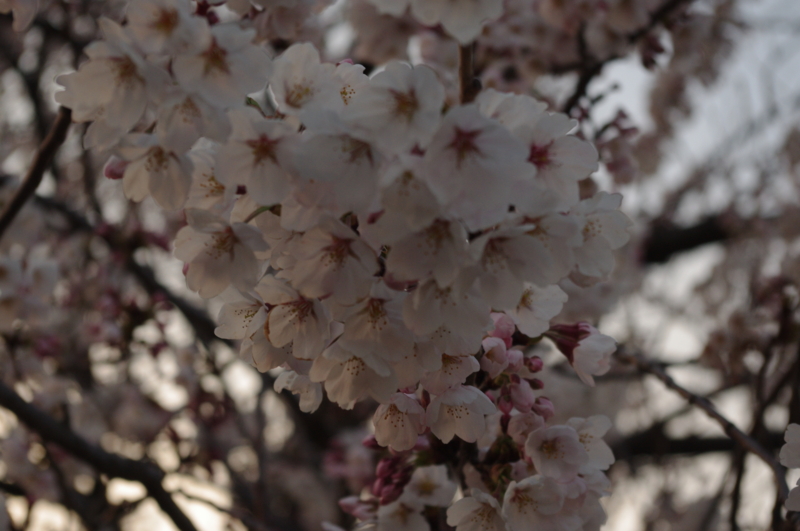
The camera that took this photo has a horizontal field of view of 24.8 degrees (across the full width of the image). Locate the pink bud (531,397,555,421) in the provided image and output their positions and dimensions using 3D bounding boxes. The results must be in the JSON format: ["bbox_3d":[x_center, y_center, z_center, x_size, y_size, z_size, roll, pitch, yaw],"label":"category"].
[{"bbox_3d":[0.054,0.053,0.680,0.007,0.010,0.007,-42,-21,0],"label":"pink bud"}]

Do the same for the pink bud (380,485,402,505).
[{"bbox_3d":[-0.003,0.090,0.715,0.011,0.006,0.006,-44,0,-21],"label":"pink bud"}]

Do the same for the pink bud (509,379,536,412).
[{"bbox_3d":[0.045,0.048,0.675,0.008,0.013,0.008,-26,-15,0],"label":"pink bud"}]

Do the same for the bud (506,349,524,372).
[{"bbox_3d":[0.043,0.035,0.680,0.007,0.009,0.007,-6,-21,0],"label":"bud"}]

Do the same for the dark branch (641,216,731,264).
[{"bbox_3d":[0.346,-0.030,2.200,0.114,0.036,0.036,-14,0,0],"label":"dark branch"}]

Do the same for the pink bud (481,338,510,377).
[{"bbox_3d":[0.035,0.034,0.675,0.010,0.014,0.010,-6,-17,0],"label":"pink bud"}]

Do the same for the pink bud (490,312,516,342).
[{"bbox_3d":[0.039,0.023,0.680,0.009,0.012,0.009,-18,-18,0],"label":"pink bud"}]

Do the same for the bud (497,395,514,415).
[{"bbox_3d":[0.039,0.052,0.675,0.006,0.008,0.006,-3,-14,0],"label":"bud"}]

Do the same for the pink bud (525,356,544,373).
[{"bbox_3d":[0.050,0.037,0.680,0.008,0.006,0.006,12,0,40],"label":"pink bud"}]

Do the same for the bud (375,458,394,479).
[{"bbox_3d":[-0.006,0.080,0.715,0.006,0.009,0.006,35,-14,0],"label":"bud"}]

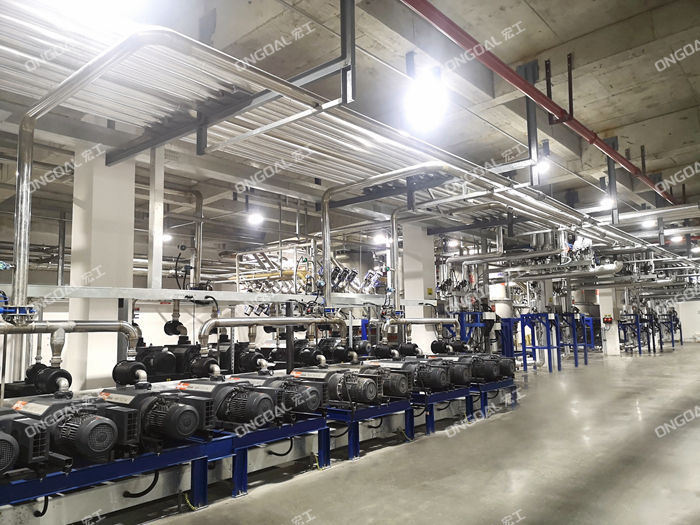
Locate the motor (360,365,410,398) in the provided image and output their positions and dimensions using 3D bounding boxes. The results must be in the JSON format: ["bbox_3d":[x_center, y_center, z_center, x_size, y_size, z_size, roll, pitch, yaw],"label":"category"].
[{"bbox_3d":[0.468,1.520,6.984,0.520,0.310,0.280,-7,-8,40],"label":"motor"}]

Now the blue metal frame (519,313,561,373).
[{"bbox_3d":[6.201,2.597,17.717,0.920,1.820,0.900,-7,-9,40],"label":"blue metal frame"}]

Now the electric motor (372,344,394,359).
[{"bbox_3d":[0.566,1.494,9.203,0.310,0.250,0.260,-7,-9,40],"label":"electric motor"}]

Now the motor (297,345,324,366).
[{"bbox_3d":[-0.557,1.341,7.791,0.300,0.270,0.260,-7,-9,40],"label":"motor"}]

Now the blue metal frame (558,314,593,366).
[{"bbox_3d":[8.189,2.906,20.471,0.892,1.921,1.067,-7,-9,40],"label":"blue metal frame"}]

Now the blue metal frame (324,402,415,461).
[{"bbox_3d":[0.081,2.180,7.371,1.000,0.550,1.330,-7,-9,40],"label":"blue metal frame"}]

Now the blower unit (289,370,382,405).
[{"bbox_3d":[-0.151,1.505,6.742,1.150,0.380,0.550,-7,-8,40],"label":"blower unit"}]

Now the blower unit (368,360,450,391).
[{"bbox_3d":[0.985,1.844,8.931,1.242,0.446,0.543,-7,-9,40],"label":"blower unit"}]

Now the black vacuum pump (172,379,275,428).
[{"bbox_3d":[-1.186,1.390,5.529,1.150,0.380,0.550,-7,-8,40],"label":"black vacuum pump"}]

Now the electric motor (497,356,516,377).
[{"bbox_3d":[2.946,2.005,10.562,0.436,0.310,0.281,-7,-9,40],"label":"electric motor"}]

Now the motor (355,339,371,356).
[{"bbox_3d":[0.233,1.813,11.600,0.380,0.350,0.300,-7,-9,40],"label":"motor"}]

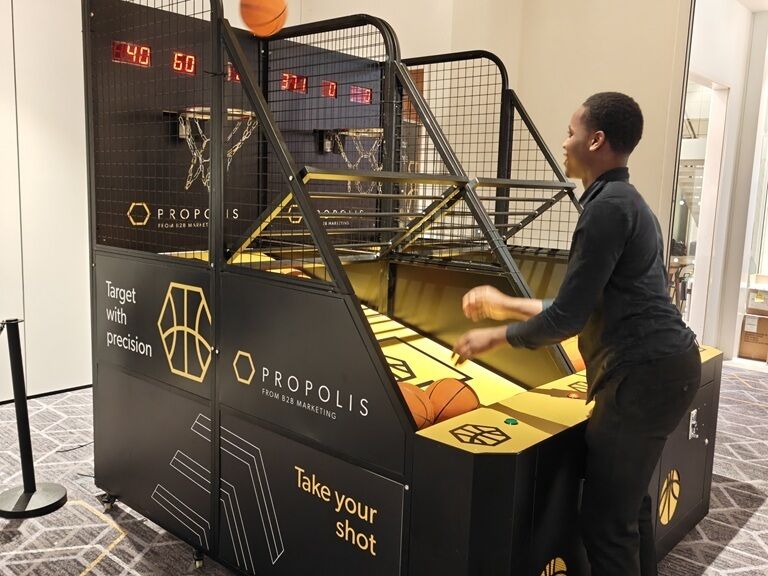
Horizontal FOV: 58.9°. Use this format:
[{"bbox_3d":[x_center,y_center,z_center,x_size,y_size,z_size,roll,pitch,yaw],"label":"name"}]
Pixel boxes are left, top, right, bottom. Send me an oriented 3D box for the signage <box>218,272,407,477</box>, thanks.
[{"bbox_3d":[-0.273,0.246,2.277,0.920,0.520,0.030,8,9,40],"label":"signage"}]

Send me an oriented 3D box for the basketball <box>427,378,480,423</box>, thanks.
[{"bbox_3d":[0.219,0.394,2.235,0.192,0.192,0.192,2,7,0],"label":"basketball"}]

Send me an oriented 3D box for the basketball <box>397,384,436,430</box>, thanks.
[{"bbox_3d":[0.064,0.391,2.130,0.192,0.192,0.192,8,9,40],"label":"basketball"}]

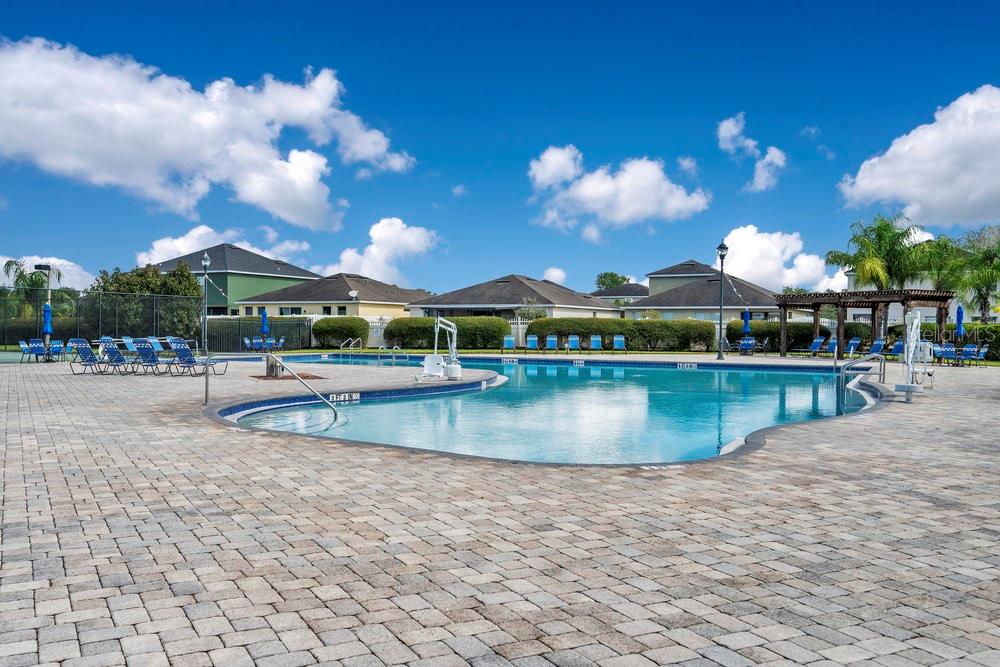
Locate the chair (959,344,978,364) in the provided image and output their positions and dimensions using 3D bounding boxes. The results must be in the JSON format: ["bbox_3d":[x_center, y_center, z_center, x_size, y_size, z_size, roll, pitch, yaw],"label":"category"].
[{"bbox_3d":[16.897,0.768,30.005,0.580,0.820,0.620,0,0,-20],"label":"chair"}]

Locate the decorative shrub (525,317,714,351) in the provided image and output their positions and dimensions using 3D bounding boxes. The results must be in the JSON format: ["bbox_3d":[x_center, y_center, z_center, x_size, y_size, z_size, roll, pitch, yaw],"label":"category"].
[{"bbox_3d":[7.241,0.059,50.501,11.300,1.900,1.800,0,0,4],"label":"decorative shrub"}]

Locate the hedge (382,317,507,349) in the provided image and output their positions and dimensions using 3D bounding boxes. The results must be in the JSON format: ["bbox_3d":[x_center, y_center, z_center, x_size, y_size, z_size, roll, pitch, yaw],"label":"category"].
[{"bbox_3d":[-3.244,-0.019,51.501,7.500,1.950,1.800,0,0,4],"label":"hedge"}]

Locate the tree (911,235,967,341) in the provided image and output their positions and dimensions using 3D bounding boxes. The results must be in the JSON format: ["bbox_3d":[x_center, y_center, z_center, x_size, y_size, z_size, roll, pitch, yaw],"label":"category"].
[{"bbox_3d":[21.581,-1.869,40.989,2.900,6.000,2.900,0,0,0],"label":"tree"}]

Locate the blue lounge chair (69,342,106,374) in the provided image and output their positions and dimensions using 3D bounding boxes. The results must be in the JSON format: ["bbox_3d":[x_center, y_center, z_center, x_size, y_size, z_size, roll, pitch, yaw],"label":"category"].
[{"bbox_3d":[-10.719,0.610,22.525,0.640,0.930,1.850,0,0,13],"label":"blue lounge chair"}]

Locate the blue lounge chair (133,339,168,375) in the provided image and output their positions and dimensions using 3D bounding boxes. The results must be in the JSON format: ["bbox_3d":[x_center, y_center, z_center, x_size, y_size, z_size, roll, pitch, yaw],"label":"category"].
[{"bbox_3d":[-8.963,0.621,22.238,0.640,0.930,1.850,0,0,13],"label":"blue lounge chair"}]

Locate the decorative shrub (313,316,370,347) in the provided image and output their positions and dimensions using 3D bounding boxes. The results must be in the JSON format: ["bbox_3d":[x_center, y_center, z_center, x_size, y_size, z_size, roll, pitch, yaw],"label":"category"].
[{"bbox_3d":[-8.752,-0.002,46.002,3.050,1.780,1.700,0,0,10],"label":"decorative shrub"}]

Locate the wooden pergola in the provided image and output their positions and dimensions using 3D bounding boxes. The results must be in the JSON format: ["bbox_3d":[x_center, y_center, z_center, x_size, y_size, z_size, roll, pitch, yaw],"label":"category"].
[{"bbox_3d":[15.178,-0.258,35.394,3.000,2.720,6.500,0,1,-30],"label":"wooden pergola"}]

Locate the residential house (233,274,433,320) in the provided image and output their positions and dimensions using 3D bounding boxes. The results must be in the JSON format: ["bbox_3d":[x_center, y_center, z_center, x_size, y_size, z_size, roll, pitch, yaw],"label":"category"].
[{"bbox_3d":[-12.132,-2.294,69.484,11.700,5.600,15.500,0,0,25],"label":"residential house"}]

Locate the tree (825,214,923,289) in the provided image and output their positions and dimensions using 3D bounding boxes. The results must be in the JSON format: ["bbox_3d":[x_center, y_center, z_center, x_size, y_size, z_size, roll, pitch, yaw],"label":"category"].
[{"bbox_3d":[16.609,-2.005,37.184,4.000,6.200,4.000,0,0,0],"label":"tree"}]

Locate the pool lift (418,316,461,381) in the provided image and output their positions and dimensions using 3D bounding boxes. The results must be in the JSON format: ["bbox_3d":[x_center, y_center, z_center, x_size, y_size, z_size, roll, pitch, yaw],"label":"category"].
[{"bbox_3d":[-1.422,0.375,19.903,0.650,1.570,1.150,0,0,30],"label":"pool lift"}]

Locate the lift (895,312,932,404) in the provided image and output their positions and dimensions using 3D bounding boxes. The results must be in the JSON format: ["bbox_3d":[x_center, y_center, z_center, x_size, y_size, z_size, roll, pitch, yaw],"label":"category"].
[{"bbox_3d":[7.590,0.414,15.303,0.650,1.630,1.250,0,0,23],"label":"lift"}]

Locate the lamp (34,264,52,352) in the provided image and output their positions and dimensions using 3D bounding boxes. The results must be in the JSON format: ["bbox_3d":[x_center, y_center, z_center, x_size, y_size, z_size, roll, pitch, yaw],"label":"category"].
[{"bbox_3d":[-22.727,-1.267,41.494,0.800,4.400,0.400,0,0,0],"label":"lamp"}]

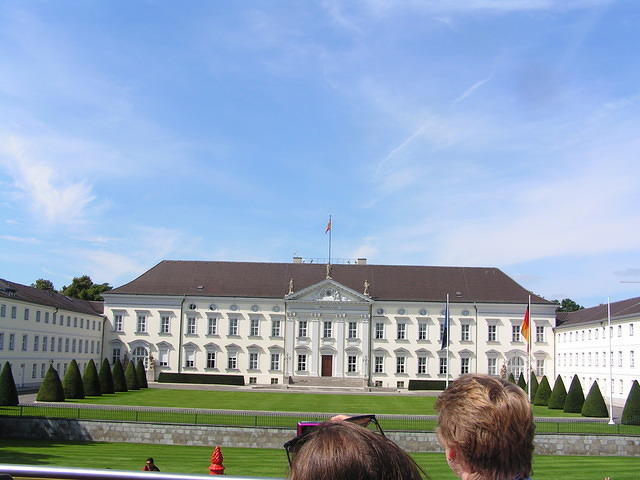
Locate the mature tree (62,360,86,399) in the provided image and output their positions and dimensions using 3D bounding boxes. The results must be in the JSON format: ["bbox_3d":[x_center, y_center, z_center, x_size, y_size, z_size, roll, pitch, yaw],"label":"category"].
[{"bbox_3d":[-24.793,14.148,71.416,2.327,3.845,2.327,1,-10,1],"label":"mature tree"}]

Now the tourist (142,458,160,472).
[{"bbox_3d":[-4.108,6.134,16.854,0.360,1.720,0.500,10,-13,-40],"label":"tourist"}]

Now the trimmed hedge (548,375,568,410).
[{"bbox_3d":[24.496,15.557,71.975,2.296,3.395,2.296,1,-10,1],"label":"trimmed hedge"}]

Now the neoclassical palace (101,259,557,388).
[{"bbox_3d":[1.544,14.817,125.298,76.023,22.000,18.500,1,-10,1],"label":"neoclassical palace"}]

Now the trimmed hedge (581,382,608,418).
[{"bbox_3d":[24.014,13.890,61.541,2.355,3.110,2.355,1,-10,1],"label":"trimmed hedge"}]

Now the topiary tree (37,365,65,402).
[{"bbox_3d":[-25.331,13.547,66.561,2.736,3.355,2.736,1,-10,1],"label":"topiary tree"}]

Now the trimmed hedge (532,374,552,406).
[{"bbox_3d":[24.616,16.538,77.037,2.294,3.190,2.294,1,-10,1],"label":"trimmed hedge"}]

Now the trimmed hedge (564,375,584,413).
[{"bbox_3d":[24.294,14.607,66.837,2.207,3.510,2.207,1,-10,1],"label":"trimmed hedge"}]

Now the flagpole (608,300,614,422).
[{"bbox_3d":[22.477,9.307,54.696,0.220,9.745,0.220,1,-10,1],"label":"flagpole"}]

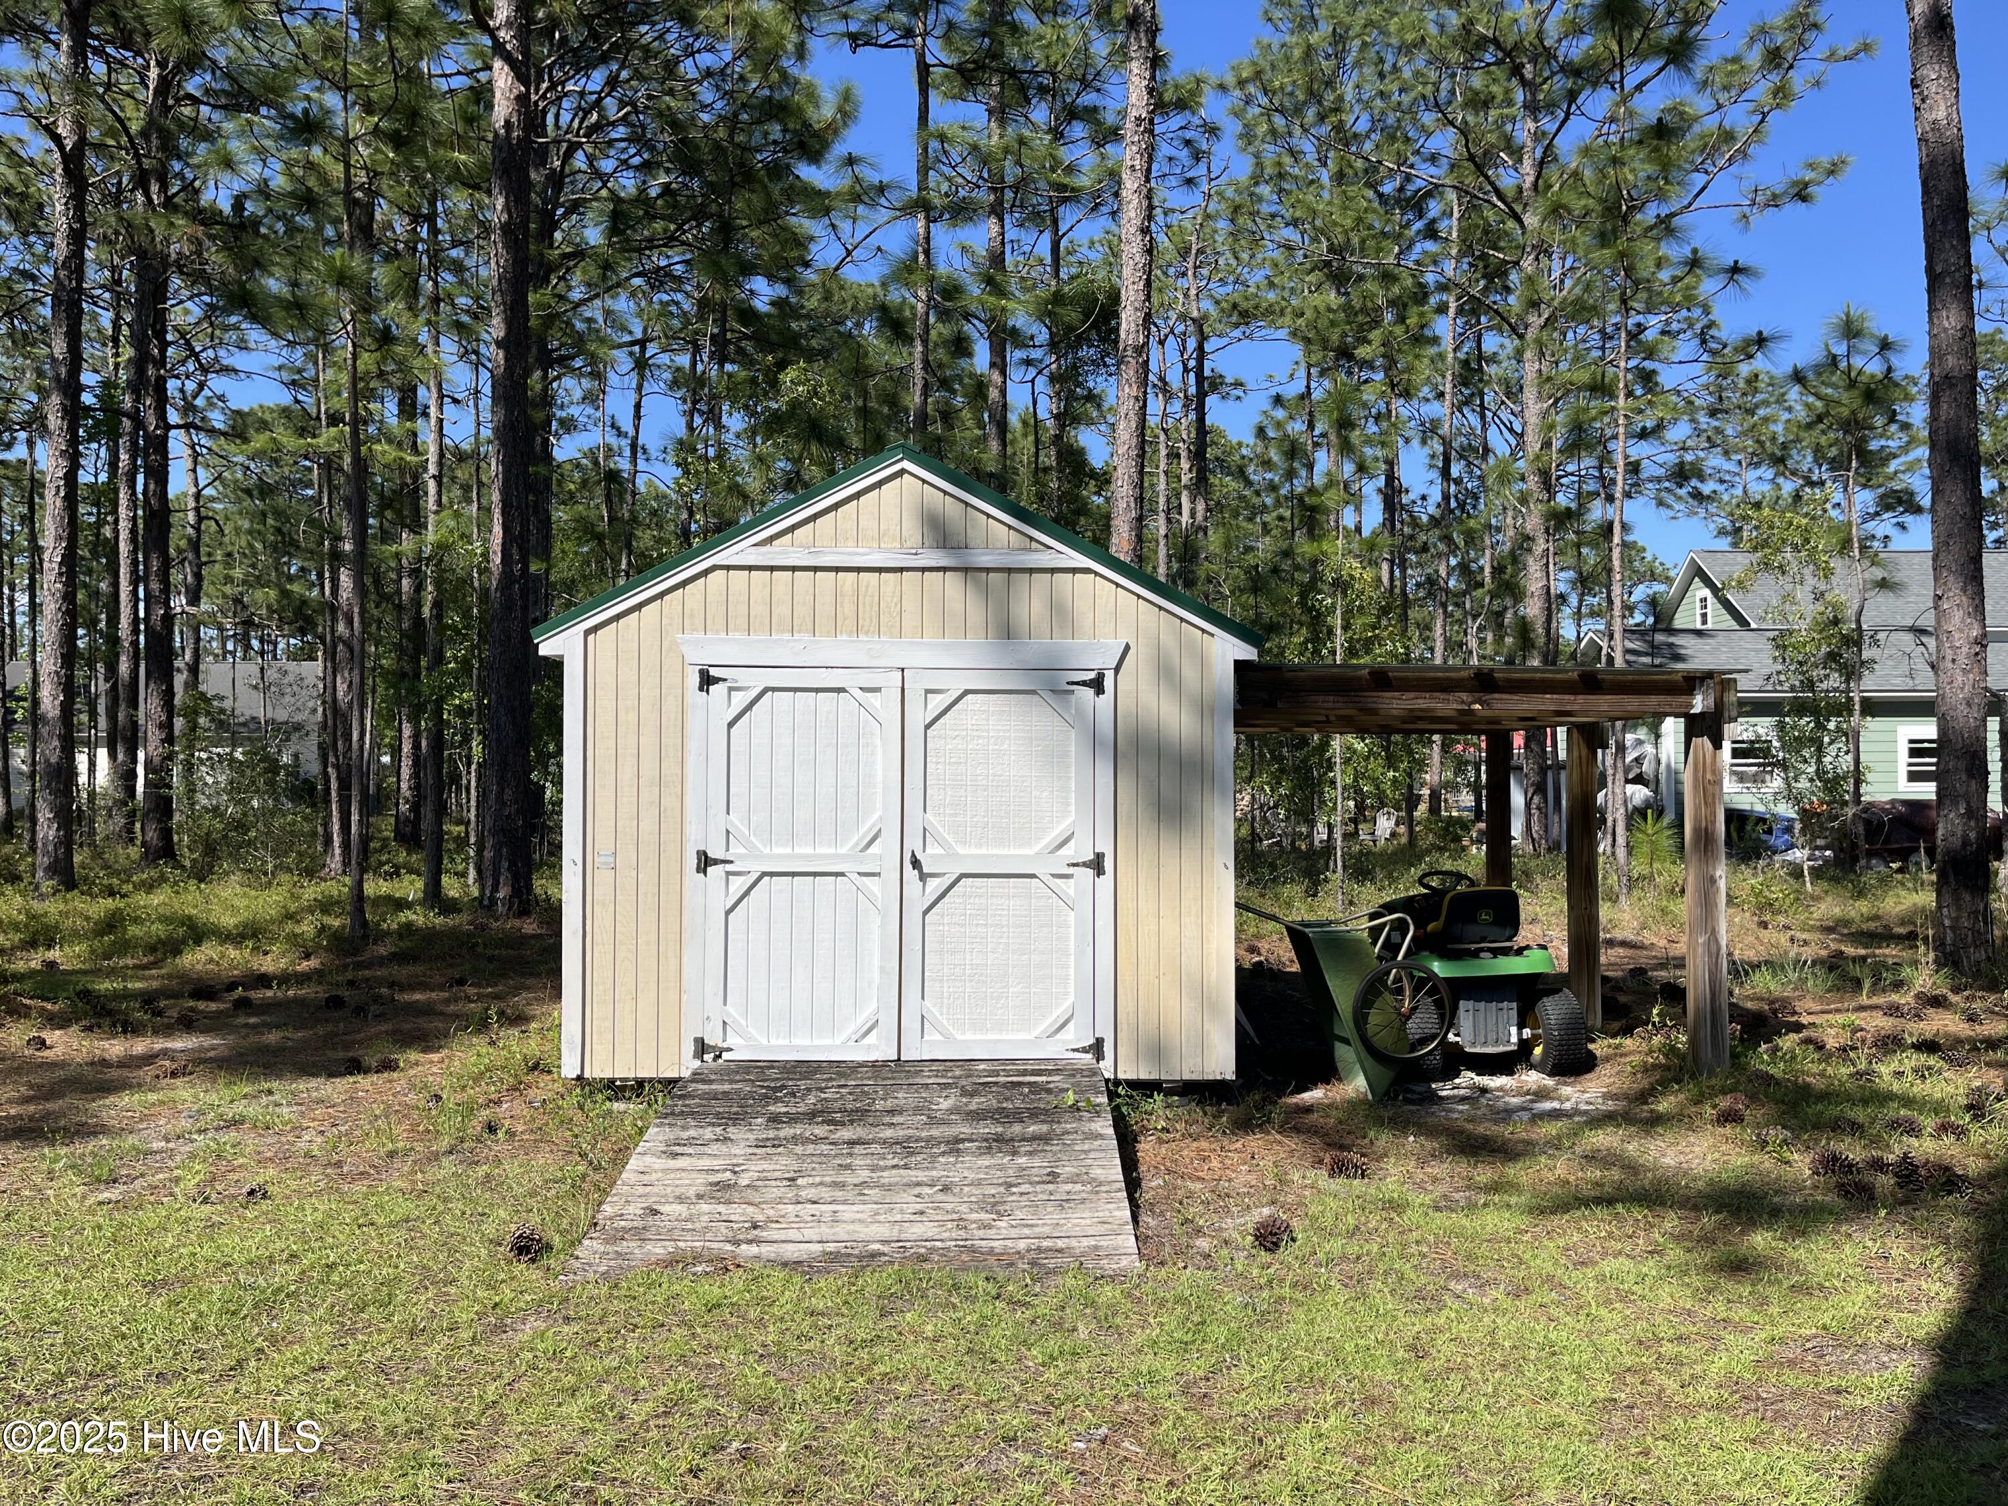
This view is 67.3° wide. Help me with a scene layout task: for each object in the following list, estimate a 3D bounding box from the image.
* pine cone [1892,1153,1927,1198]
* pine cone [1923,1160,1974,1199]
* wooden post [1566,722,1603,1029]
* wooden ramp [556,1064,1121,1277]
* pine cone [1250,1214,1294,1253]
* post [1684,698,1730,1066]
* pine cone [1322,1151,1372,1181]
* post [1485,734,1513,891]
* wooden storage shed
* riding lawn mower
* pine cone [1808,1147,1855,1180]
[{"bbox_3d":[3.385,1.578,5.640,0.125,0.147,0.128,0,-1,-1],"label":"pine cone"},{"bbox_3d":[3.525,1.593,5.630,0.180,0.128,0.133,0,-1,-1],"label":"pine cone"},{"bbox_3d":[3.515,0.729,9.121,0.145,1.840,0.145,0,-1,-1],"label":"wooden post"},{"bbox_3d":[-0.479,1.554,5.895,1.850,0.290,2.160,0,-1,-1],"label":"wooden ramp"},{"bbox_3d":[0.897,1.601,5.030,0.138,0.119,0.133,0,-1,-1],"label":"pine cone"},{"bbox_3d":[3.548,0.673,7.623,0.145,1.880,0.145,0,-1,-1],"label":"post"},{"bbox_3d":[1.325,1.595,5.830,0.176,0.106,0.123,0,-1,-1],"label":"pine cone"},{"bbox_3d":[3.482,0.765,10.621,0.145,1.840,0.145,0,-1,-1],"label":"post"},{"bbox_3d":[-0.520,0.094,8.929,3.370,2.980,3.850,0,-1,-1],"label":"wooden storage shed"},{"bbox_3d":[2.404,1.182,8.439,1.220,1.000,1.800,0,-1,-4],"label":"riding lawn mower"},{"bbox_3d":[3.224,1.597,5.870,0.171,0.114,0.123,0,-1,-1],"label":"pine cone"}]

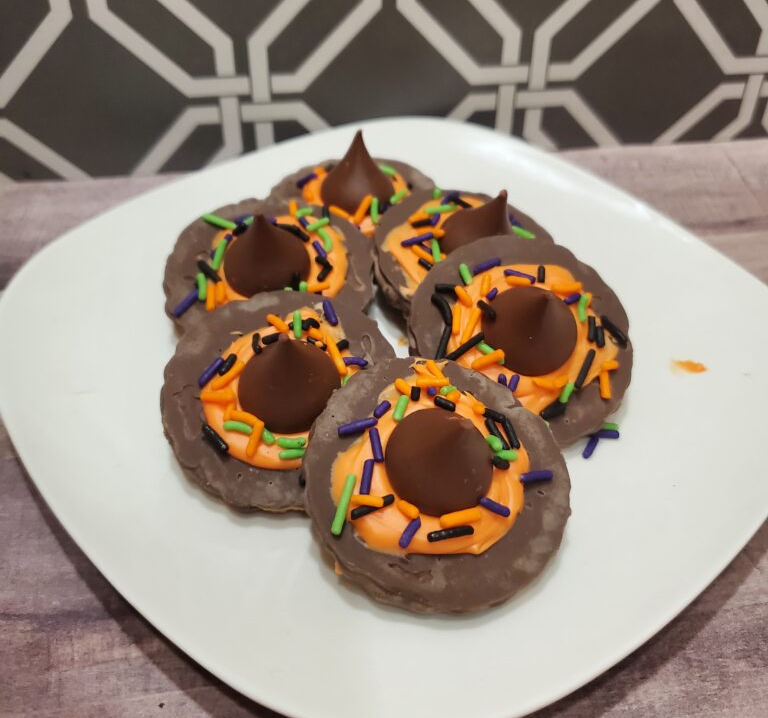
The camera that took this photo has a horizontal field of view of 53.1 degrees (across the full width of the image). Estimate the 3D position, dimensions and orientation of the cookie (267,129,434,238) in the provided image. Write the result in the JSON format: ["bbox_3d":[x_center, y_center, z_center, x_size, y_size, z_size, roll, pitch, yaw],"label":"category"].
[{"bbox_3d":[-0.010,-0.058,0.246,0.058,0.032,0.058,0,44,1],"label":"cookie"}]

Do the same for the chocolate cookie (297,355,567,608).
[{"bbox_3d":[0.013,0.020,0.155,0.058,0.029,0.058,0,56,-13],"label":"chocolate cookie"}]

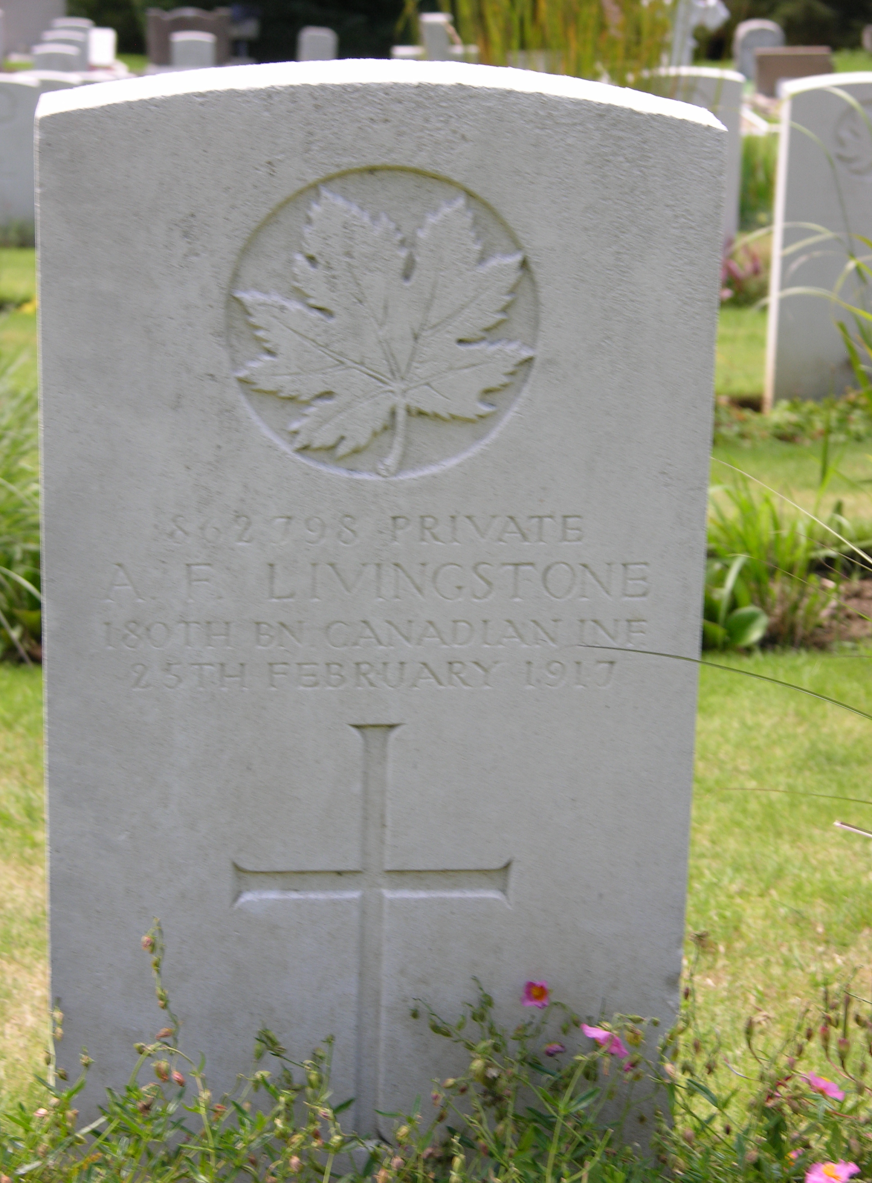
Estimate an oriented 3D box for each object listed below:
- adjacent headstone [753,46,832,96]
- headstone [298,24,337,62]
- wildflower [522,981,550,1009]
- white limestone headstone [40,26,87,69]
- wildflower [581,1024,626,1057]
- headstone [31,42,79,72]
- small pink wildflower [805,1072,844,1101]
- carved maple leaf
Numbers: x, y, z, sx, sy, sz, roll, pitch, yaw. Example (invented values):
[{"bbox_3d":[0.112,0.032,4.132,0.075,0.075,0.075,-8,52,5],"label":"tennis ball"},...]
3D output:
[{"bbox_3d":[3.365,-4.905,30.073,0.710,0.480,0.130,-1,18,-7],"label":"adjacent headstone"},{"bbox_3d":[-1.150,-5.043,30.621,0.381,0.790,0.080,0,18,-4],"label":"headstone"},{"bbox_3d":[0.059,0.237,1.870,0.017,0.015,0.010,0,18,-4],"label":"wildflower"},{"bbox_3d":[-3.132,-4.348,26.821,0.381,0.790,0.076,0,18,-4],"label":"white limestone headstone"},{"bbox_3d":[0.096,0.257,1.820,0.025,0.017,0.017,5,18,12],"label":"wildflower"},{"bbox_3d":[-3.050,-4.008,25.521,0.381,0.790,0.076,0,18,-4],"label":"headstone"},{"bbox_3d":[0.223,0.284,1.820,0.021,0.015,0.017,-3,18,-15],"label":"small pink wildflower"},{"bbox_3d":[-0.029,-0.144,1.781,0.168,0.164,0.012,0,18,-4],"label":"carved maple leaf"}]

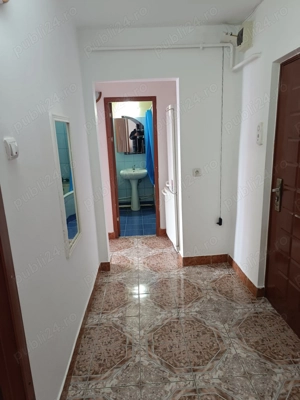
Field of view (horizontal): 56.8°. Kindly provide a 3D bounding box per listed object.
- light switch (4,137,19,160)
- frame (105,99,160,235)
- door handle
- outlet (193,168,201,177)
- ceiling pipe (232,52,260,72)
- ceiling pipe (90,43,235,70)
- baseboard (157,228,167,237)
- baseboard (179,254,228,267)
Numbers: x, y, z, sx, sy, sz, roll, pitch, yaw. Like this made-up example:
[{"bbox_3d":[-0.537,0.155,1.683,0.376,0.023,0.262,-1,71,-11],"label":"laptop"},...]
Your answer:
[{"bbox_3d":[-0.561,-0.210,1.137,0.022,0.084,0.079,-3,14,-2],"label":"light switch"},{"bbox_3d":[-0.231,-0.416,3.972,0.689,1.987,0.120,-3,14,-2],"label":"frame"},{"bbox_3d":[1.013,-0.037,2.223,0.063,0.273,0.105,-3,14,-2],"label":"door handle"},{"bbox_3d":[0.509,-0.296,2.977,0.090,0.088,0.027,-3,14,-2],"label":"outlet"},{"bbox_3d":[0.838,-1.214,2.460,0.038,0.040,0.625,-3,14,-2],"label":"ceiling pipe"},{"bbox_3d":[0.132,-1.376,2.684,1.395,0.248,0.042,-3,14,-2],"label":"ceiling pipe"},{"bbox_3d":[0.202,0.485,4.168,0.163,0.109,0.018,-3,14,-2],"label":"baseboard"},{"bbox_3d":[0.644,0.694,3.239,0.558,0.106,0.017,-3,14,-2],"label":"baseboard"}]

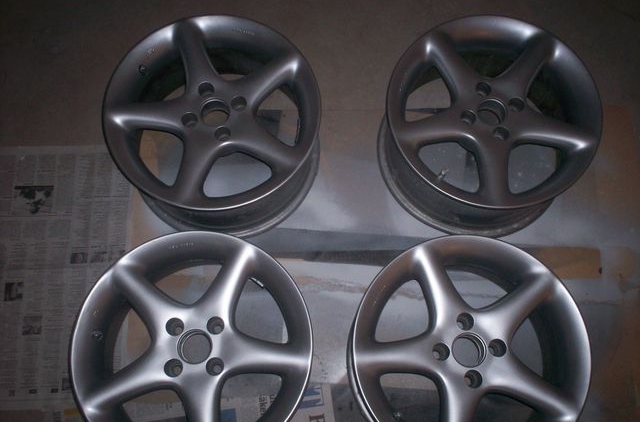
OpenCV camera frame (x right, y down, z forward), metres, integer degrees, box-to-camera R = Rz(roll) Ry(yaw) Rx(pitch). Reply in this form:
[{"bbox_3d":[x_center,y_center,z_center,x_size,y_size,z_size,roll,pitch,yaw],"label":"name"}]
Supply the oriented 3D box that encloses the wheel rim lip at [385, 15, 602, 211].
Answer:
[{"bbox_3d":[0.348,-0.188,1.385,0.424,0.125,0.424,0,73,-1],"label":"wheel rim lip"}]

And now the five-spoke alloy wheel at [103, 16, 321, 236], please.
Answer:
[{"bbox_3d":[-0.214,-0.174,1.413,0.424,0.206,0.424,0,73,-1],"label":"five-spoke alloy wheel"}]

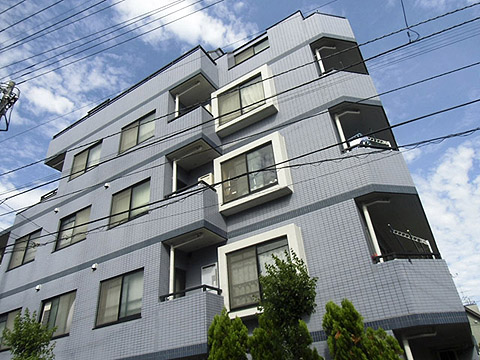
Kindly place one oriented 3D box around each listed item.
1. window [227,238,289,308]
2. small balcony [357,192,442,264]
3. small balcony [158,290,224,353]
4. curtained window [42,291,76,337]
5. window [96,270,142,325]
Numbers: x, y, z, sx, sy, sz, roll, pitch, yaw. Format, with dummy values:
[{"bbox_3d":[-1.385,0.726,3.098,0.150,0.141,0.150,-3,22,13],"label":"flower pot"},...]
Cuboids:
[{"bbox_3d":[0.416,2.041,7.301,1.595,1.304,0.151,-22,-35,24],"label":"window"},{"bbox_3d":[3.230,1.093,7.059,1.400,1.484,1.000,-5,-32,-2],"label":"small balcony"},{"bbox_3d":[-0.950,3.225,7.333,1.304,1.222,1.013,-22,-35,24],"label":"small balcony"},{"bbox_3d":[-5.120,3.814,9.303,1.600,1.176,0.140,-22,-35,24],"label":"curtained window"},{"bbox_3d":[-2.958,2.947,8.280,1.601,1.176,0.140,-22,-35,24],"label":"window"}]

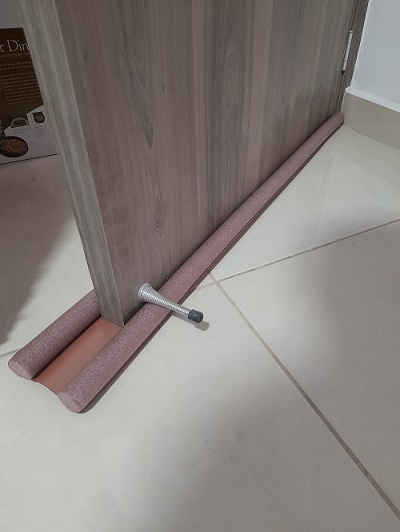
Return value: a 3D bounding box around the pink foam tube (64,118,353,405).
[{"bbox_3d":[0.114,-0.125,0.681,0.029,0.029,0.934,20,44,24],"label":"pink foam tube"}]

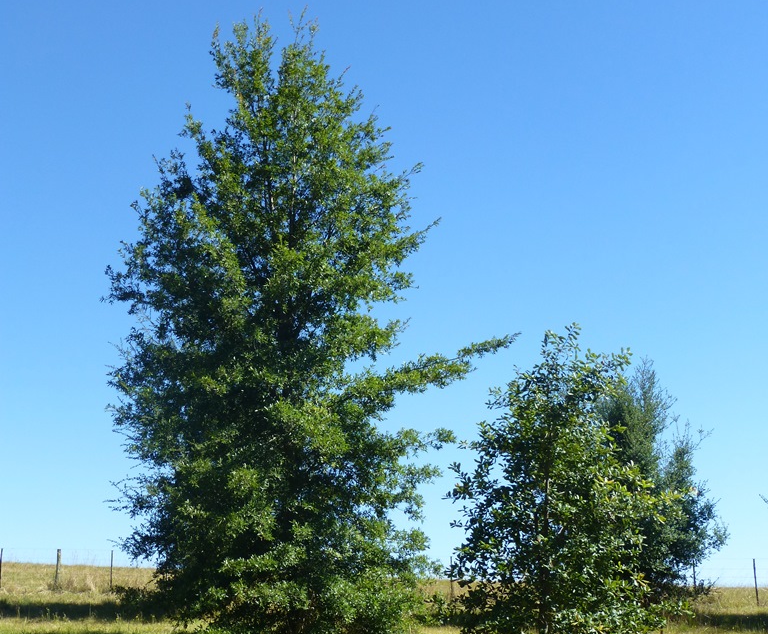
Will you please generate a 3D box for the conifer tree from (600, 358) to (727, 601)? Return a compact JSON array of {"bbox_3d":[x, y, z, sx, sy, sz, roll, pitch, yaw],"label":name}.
[{"bbox_3d":[5.280,3.203,22.352,2.710,4.920,2.710,0,-13,0],"label":"conifer tree"}]

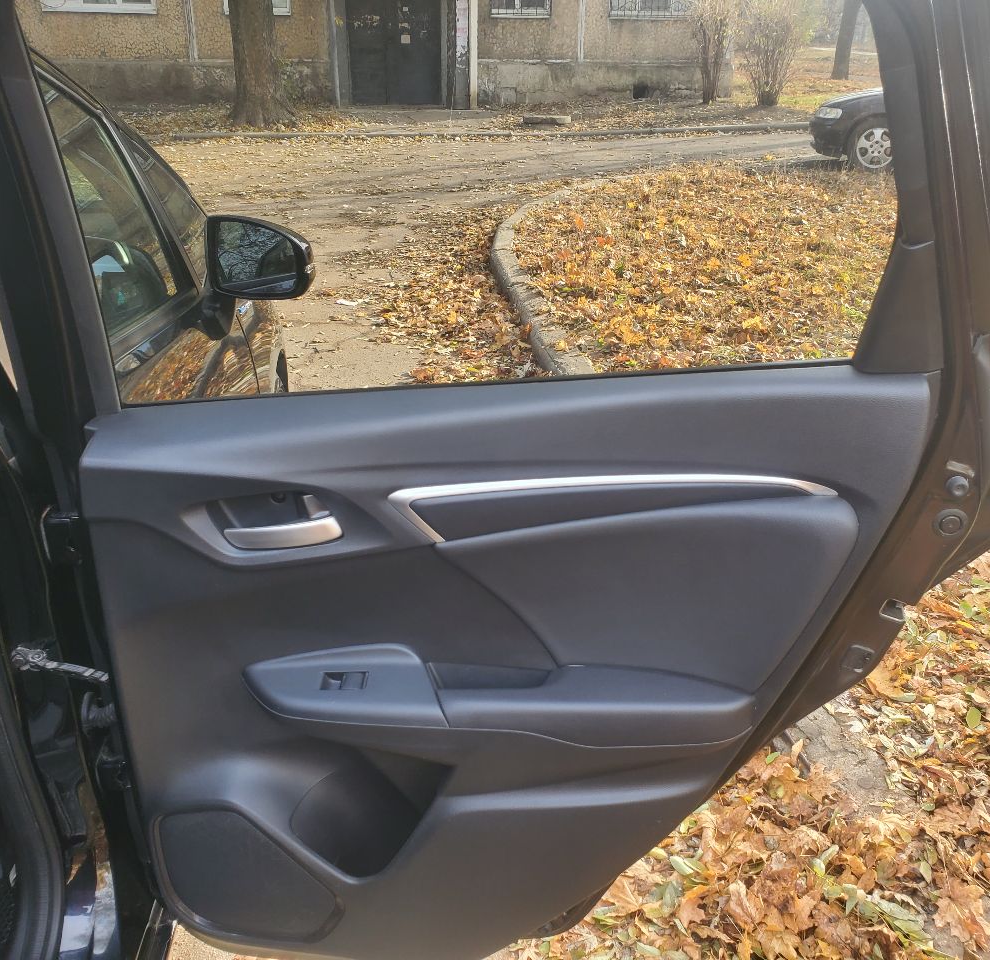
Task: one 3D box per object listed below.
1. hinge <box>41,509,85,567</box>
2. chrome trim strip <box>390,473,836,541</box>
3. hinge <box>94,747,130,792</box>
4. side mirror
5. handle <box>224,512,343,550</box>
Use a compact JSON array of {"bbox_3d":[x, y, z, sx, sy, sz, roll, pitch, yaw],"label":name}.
[{"bbox_3d":[-0.487,0.065,1.085,0.042,0.052,0.045,-2,25,-4],"label":"hinge"},{"bbox_3d":[0.100,0.025,0.868,0.400,0.064,0.032,0,24,10],"label":"chrome trim strip"},{"bbox_3d":[-0.488,0.367,1.224,0.040,0.046,0.043,-2,25,-4],"label":"hinge"},{"bbox_3d":[-0.411,-0.397,1.711,0.180,0.148,0.105,2,25,3],"label":"side mirror"},{"bbox_3d":[-0.205,0.050,0.935,0.118,0.030,0.028,0,24,10],"label":"handle"}]

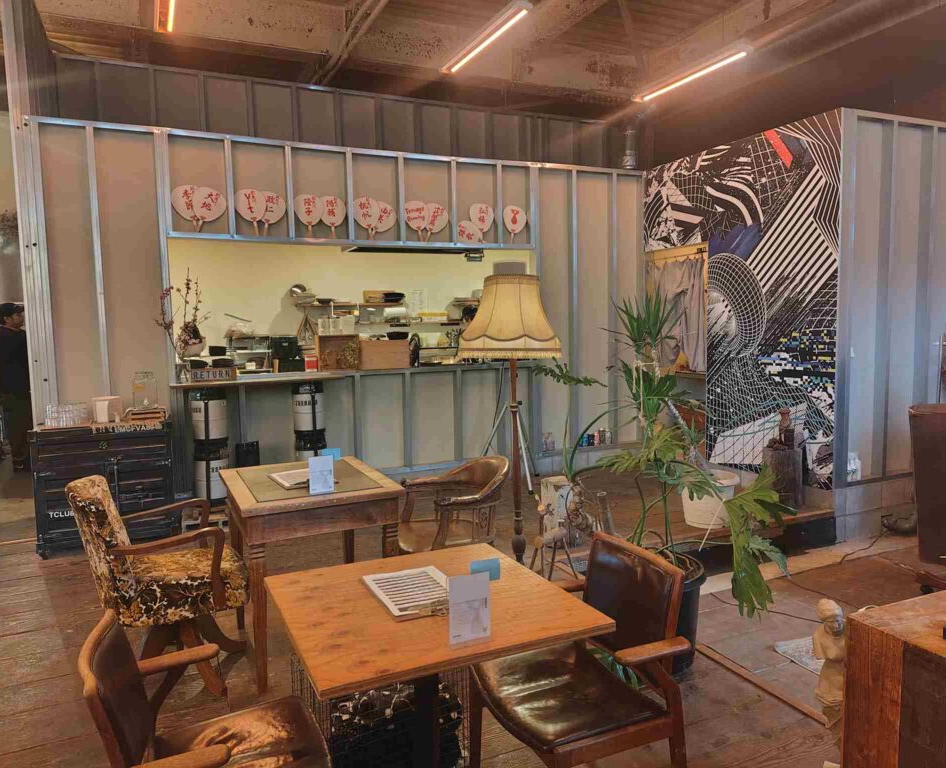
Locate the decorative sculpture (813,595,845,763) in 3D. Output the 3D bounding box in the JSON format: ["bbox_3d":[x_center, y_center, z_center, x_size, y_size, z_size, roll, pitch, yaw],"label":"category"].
[{"bbox_3d":[1.194,0.960,2.260,0.165,0.480,0.150,-5,6,-36],"label":"decorative sculpture"}]

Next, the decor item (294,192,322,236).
[{"bbox_3d":[-1.291,-1.305,5.343,0.213,0.352,0.025,-6,6,-24],"label":"decor item"}]

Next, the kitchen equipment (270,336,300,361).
[{"bbox_3d":[-1.599,-0.301,5.713,0.221,0.181,0.230,-3,6,-24],"label":"kitchen equipment"}]

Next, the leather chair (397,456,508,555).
[{"bbox_3d":[-0.093,0.764,3.351,0.566,0.774,0.566,-4,6,-28],"label":"leather chair"}]

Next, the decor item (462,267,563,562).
[{"bbox_3d":[0.227,0.253,3.857,0.565,1.751,0.565,-1,5,0],"label":"decor item"}]

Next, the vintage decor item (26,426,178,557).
[{"bbox_3d":[-2.527,0.686,4.727,0.848,0.844,0.390,-3,6,-24],"label":"vintage decor item"}]

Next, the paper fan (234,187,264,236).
[{"bbox_3d":[-1.673,-1.300,5.170,0.224,0.352,0.025,-15,10,-23],"label":"paper fan"}]

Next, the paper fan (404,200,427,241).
[{"bbox_3d":[-0.463,-1.404,5.788,0.240,0.355,0.020,-11,9,-24],"label":"paper fan"}]

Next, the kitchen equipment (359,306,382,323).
[{"bbox_3d":[-1.139,-0.749,7.410,0.238,0.161,0.190,-3,6,-24],"label":"kitchen equipment"}]

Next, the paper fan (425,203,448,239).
[{"bbox_3d":[-0.314,-1.396,5.857,0.235,0.320,0.030,-3,6,-24],"label":"paper fan"}]

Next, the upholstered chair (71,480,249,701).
[{"bbox_3d":[-1.275,0.776,2.807,0.626,0.894,0.606,-4,6,-27],"label":"upholstered chair"}]

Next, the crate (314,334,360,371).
[{"bbox_3d":[-1.134,-0.260,5.652,0.335,0.295,0.220,-3,5,-23],"label":"crate"}]

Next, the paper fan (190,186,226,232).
[{"bbox_3d":[-1.969,-1.276,5.038,0.230,0.352,0.025,19,-4,-24],"label":"paper fan"}]

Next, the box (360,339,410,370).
[{"bbox_3d":[-0.800,-0.256,5.846,0.422,0.256,0.300,-3,6,-24],"label":"box"}]

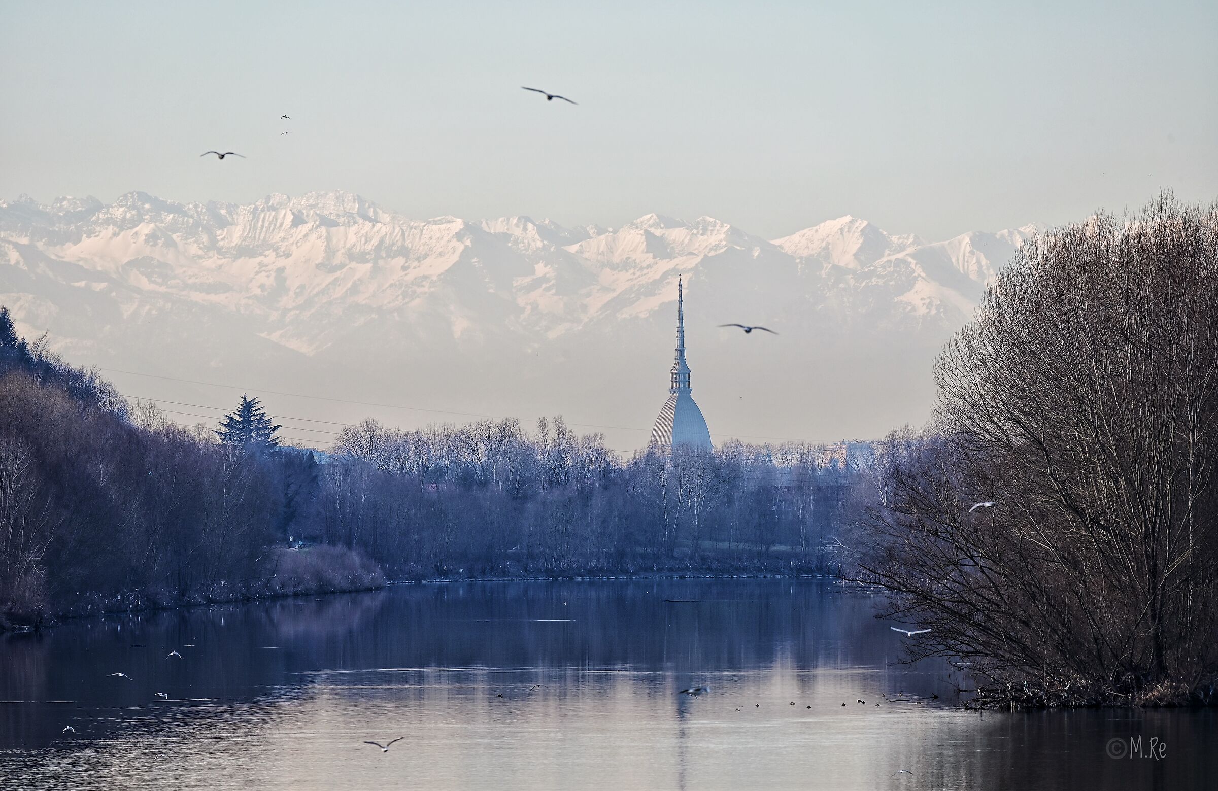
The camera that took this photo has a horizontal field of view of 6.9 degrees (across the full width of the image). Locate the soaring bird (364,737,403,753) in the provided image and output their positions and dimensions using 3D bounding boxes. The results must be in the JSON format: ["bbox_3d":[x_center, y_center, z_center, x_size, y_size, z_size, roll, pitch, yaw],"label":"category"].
[{"bbox_3d":[-5.447,8.443,245.000,0.990,0.340,0.400,-6,-1,-6],"label":"soaring bird"}]

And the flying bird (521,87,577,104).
[{"bbox_3d":[-1.111,-5.562,188.000,1.070,0.170,0.400,16,-1,0],"label":"flying bird"}]

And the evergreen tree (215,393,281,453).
[{"bbox_3d":[-56.889,11.778,1600.000,10.700,23.500,10.700,0,-1,0],"label":"evergreen tree"}]

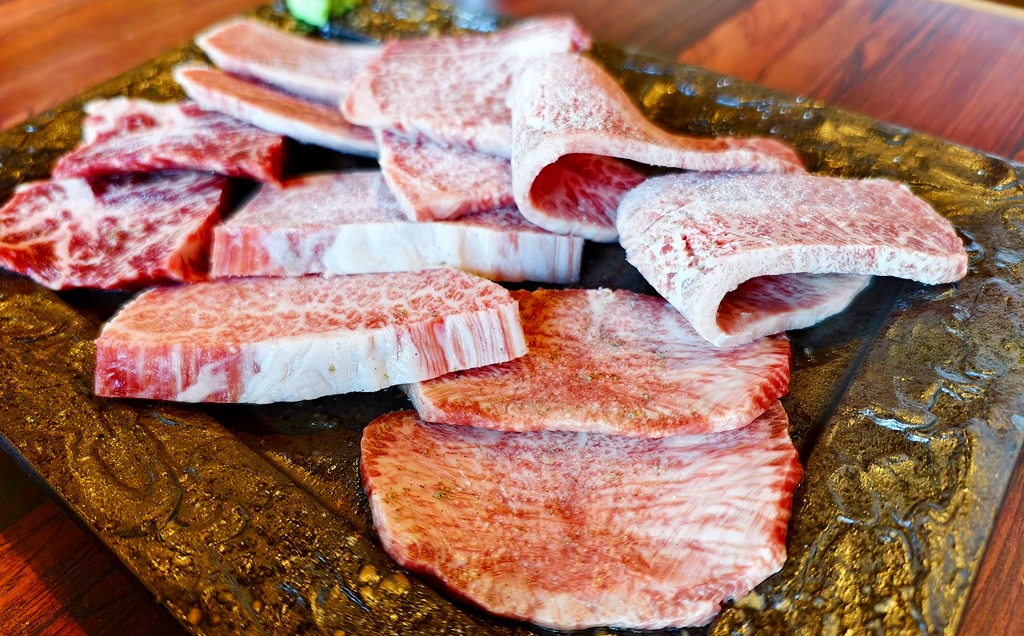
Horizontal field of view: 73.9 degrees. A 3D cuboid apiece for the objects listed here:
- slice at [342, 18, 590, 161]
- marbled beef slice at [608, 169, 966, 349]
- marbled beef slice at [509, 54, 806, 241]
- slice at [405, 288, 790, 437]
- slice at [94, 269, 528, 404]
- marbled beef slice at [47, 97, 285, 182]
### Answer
[{"bbox_3d":[-0.014,-0.077,0.233,0.083,0.025,0.076,4,48,7],"label":"slice"},{"bbox_3d":[0.074,-0.018,0.181,0.093,0.035,0.032,-7,48,-13],"label":"marbled beef slice"},{"bbox_3d":[0.047,-0.052,0.209,0.095,0.044,0.039,-6,48,-10],"label":"marbled beef slice"},{"bbox_3d":[0.022,0.011,0.177,0.098,0.010,0.050,-2,42,2],"label":"slice"},{"bbox_3d":[-0.053,0.003,0.179,0.115,0.021,0.029,-4,48,5],"label":"slice"},{"bbox_3d":[-0.122,-0.063,0.247,0.083,0.019,0.048,1,48,5],"label":"marbled beef slice"}]

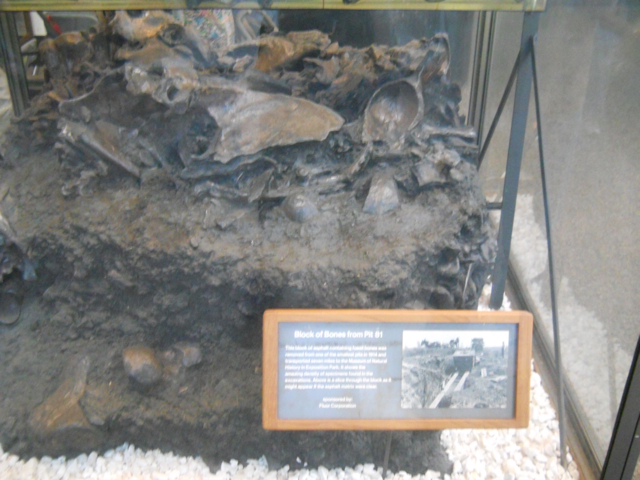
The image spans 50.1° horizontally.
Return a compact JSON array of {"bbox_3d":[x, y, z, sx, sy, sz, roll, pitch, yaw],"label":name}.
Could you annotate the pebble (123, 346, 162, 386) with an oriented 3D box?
[{"bbox_3d":[-0.435,0.308,1.670,0.092,0.083,0.077,-2,23,-5],"label":"pebble"}]

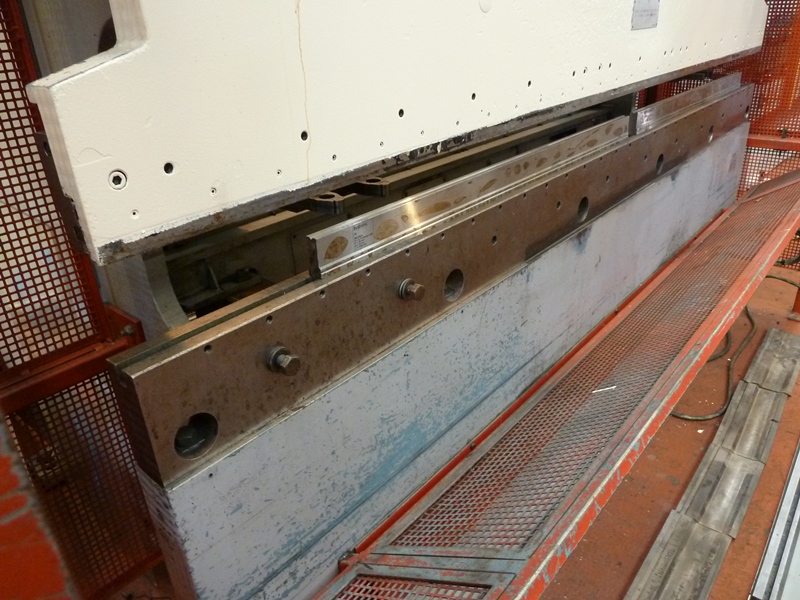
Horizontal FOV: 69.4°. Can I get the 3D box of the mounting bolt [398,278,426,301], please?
[{"bbox_3d":[0.026,-0.017,1.075,0.035,0.040,0.039,15,32,39],"label":"mounting bolt"}]

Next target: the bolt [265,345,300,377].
[{"bbox_3d":[-0.172,0.095,0.874,0.035,0.040,0.039,15,32,39],"label":"bolt"}]

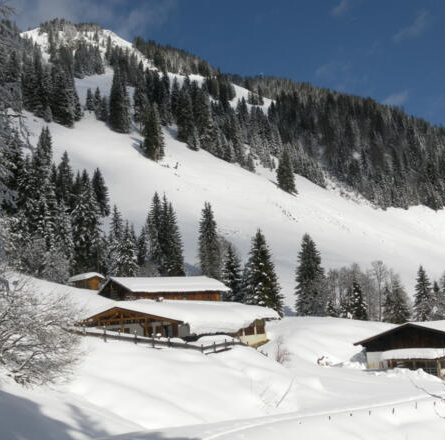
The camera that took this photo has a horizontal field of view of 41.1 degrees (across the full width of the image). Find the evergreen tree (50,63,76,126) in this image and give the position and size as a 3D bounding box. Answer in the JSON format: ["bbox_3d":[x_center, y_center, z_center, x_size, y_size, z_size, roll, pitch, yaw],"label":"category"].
[{"bbox_3d":[-57.030,-44.450,211.500,8.930,22.940,8.930,-2,-7,0],"label":"evergreen tree"}]

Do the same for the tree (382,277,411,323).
[{"bbox_3d":[28.890,13.340,98.520,4.810,7.900,4.810,-2,-7,0],"label":"tree"}]

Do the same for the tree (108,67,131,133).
[{"bbox_3d":[-36.730,-43.060,211.590,8.240,24.410,8.240,-2,-7,0],"label":"tree"}]

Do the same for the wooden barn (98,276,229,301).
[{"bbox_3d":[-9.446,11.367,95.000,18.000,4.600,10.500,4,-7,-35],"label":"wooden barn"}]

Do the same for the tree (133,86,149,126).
[{"bbox_3d":[-29.080,-40.250,213.040,5.540,15.980,5.540,-2,-7,0],"label":"tree"}]

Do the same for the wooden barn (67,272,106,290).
[{"bbox_3d":[-25.669,11.702,112.000,5.400,3.500,4.800,-4,-7,35],"label":"wooden barn"}]

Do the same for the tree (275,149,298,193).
[{"bbox_3d":[23.310,-17.710,216.110,7.730,17.100,7.730,-2,-7,0],"label":"tree"}]

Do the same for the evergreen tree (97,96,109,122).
[{"bbox_3d":[-43.240,-40.170,215.640,4.220,9.780,4.220,-2,-7,0],"label":"evergreen tree"}]

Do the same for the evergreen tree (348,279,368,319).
[{"bbox_3d":[22.850,13.700,100.450,3.270,6.880,3.270,-2,-7,0],"label":"evergreen tree"}]

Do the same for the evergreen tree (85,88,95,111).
[{"bbox_3d":[-68.959,-62.951,310.000,5.220,11.490,5.220,0,-6,0],"label":"evergreen tree"}]

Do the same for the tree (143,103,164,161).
[{"bbox_3d":[-23.410,-30.090,201.320,7.850,20.260,7.850,-2,-7,0],"label":"tree"}]

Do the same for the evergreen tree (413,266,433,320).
[{"bbox_3d":[44.712,16.239,132.000,4.450,12.680,4.450,0,-6,0],"label":"evergreen tree"}]

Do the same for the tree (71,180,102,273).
[{"bbox_3d":[-23.170,1.360,101.070,4.900,16.470,4.900,-2,-7,0],"label":"tree"}]

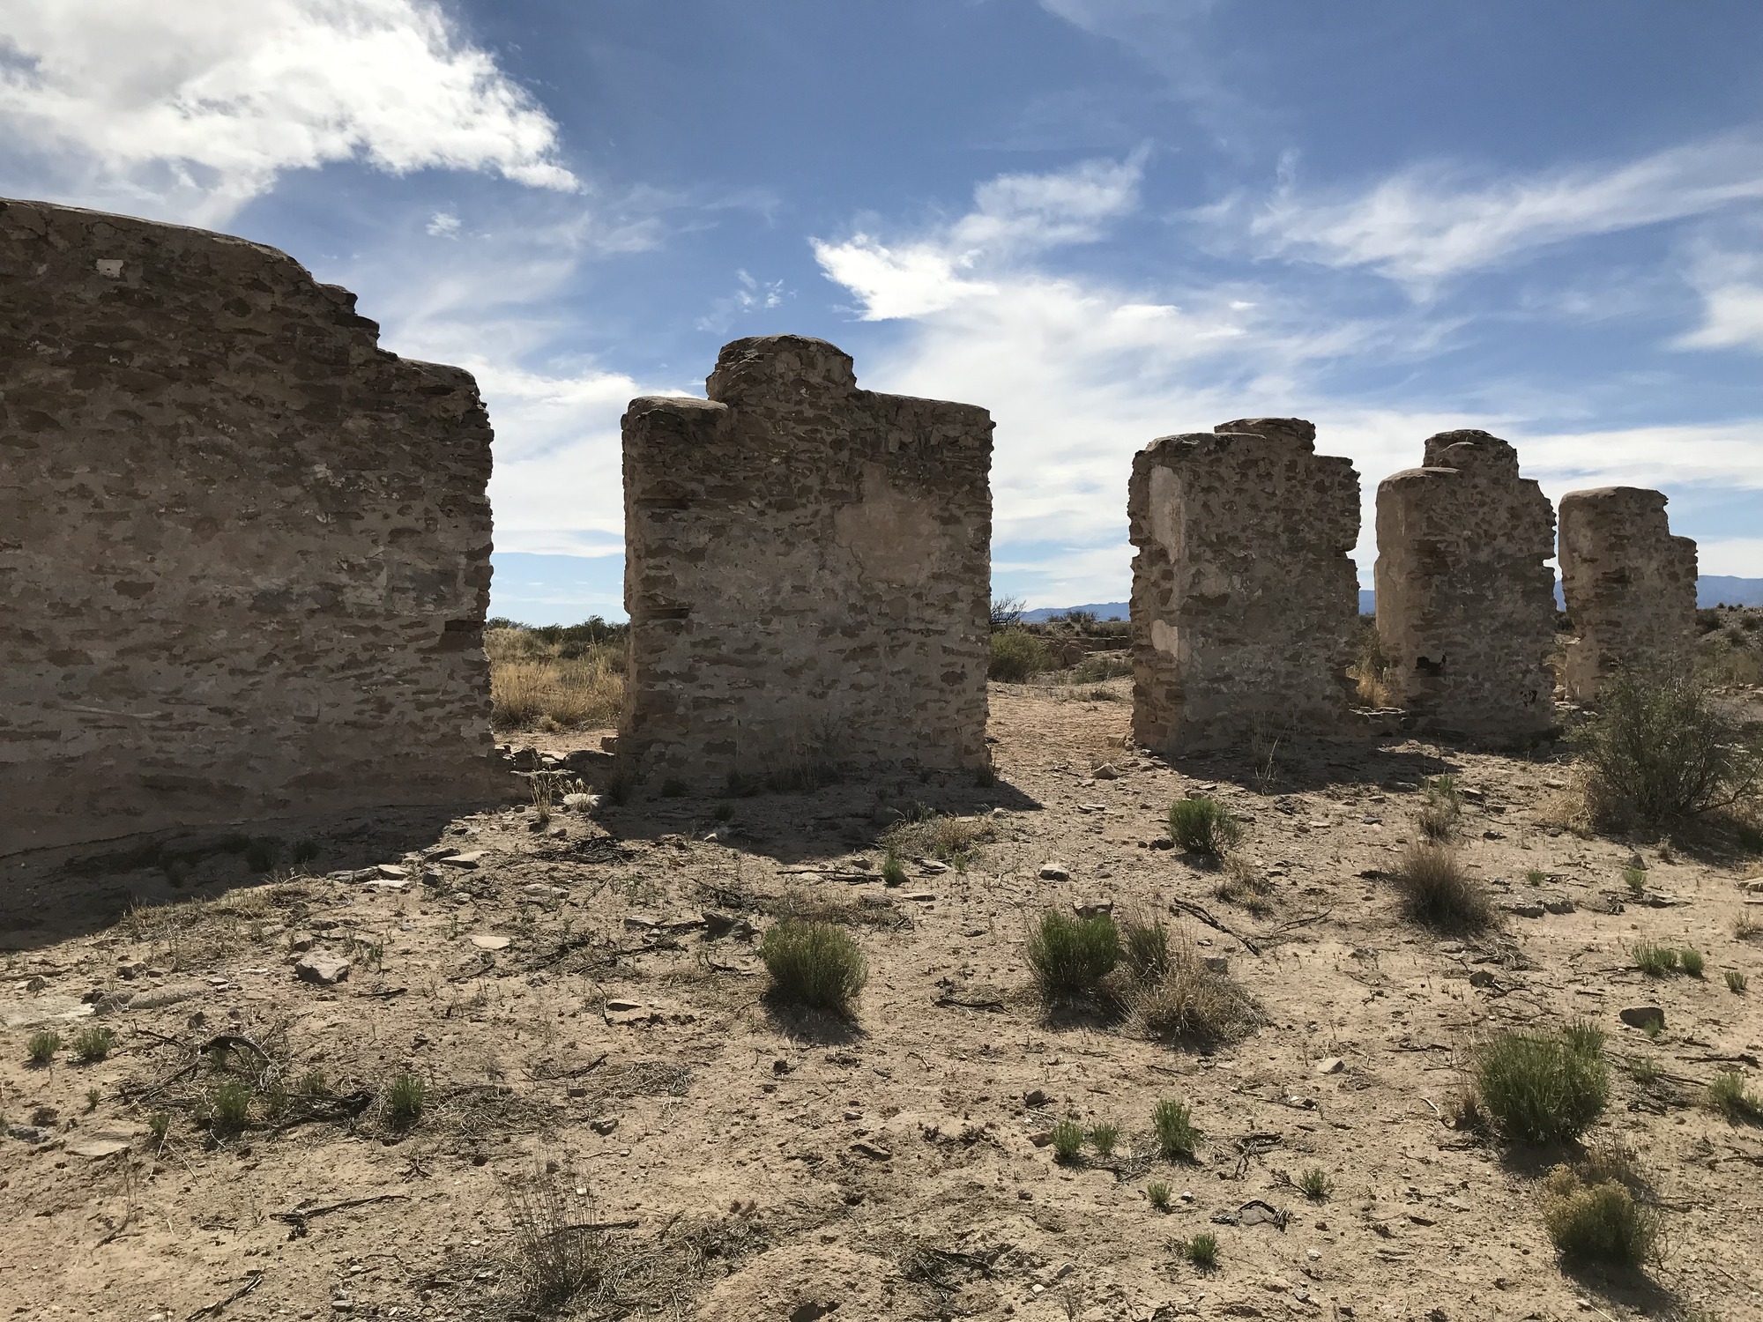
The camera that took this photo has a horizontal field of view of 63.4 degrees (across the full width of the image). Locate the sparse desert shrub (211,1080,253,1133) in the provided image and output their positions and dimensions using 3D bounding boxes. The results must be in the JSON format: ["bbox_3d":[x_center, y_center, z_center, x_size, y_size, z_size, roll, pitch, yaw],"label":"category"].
[{"bbox_3d":[-1.884,1.282,4.130,0.124,0.137,0.111,0,2,0],"label":"sparse desert shrub"}]

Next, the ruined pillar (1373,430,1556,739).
[{"bbox_3d":[7.551,-0.995,18.373,2.793,3.778,0.700,-1,2,-33],"label":"ruined pillar"}]

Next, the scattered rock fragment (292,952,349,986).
[{"bbox_3d":[-2.229,1.220,5.677,0.230,0.100,0.173,0,2,0],"label":"scattered rock fragment"}]

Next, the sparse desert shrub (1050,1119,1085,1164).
[{"bbox_3d":[0.525,1.344,4.027,0.097,0.102,0.092,0,1,7],"label":"sparse desert shrub"}]

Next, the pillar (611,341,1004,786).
[{"bbox_3d":[-0.631,-0.895,13.030,3.602,3.872,0.650,-1,2,-33],"label":"pillar"}]

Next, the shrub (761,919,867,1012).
[{"bbox_3d":[-0.266,1.178,5.619,0.418,0.311,0.397,0,1,-3],"label":"shrub"}]

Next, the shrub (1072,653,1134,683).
[{"bbox_3d":[5.125,0.167,32.851,1.649,0.618,1.319,0,2,0],"label":"shrub"}]

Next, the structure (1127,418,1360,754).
[{"bbox_3d":[4.190,-0.858,16.193,2.827,3.625,0.700,-1,2,-33],"label":"structure"}]

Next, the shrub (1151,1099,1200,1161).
[{"bbox_3d":[0.839,1.333,4.066,0.136,0.152,0.129,0,2,0],"label":"shrub"}]

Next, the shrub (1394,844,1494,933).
[{"bbox_3d":[2.784,1.093,7.051,0.491,0.369,0.466,1,1,22],"label":"shrub"}]

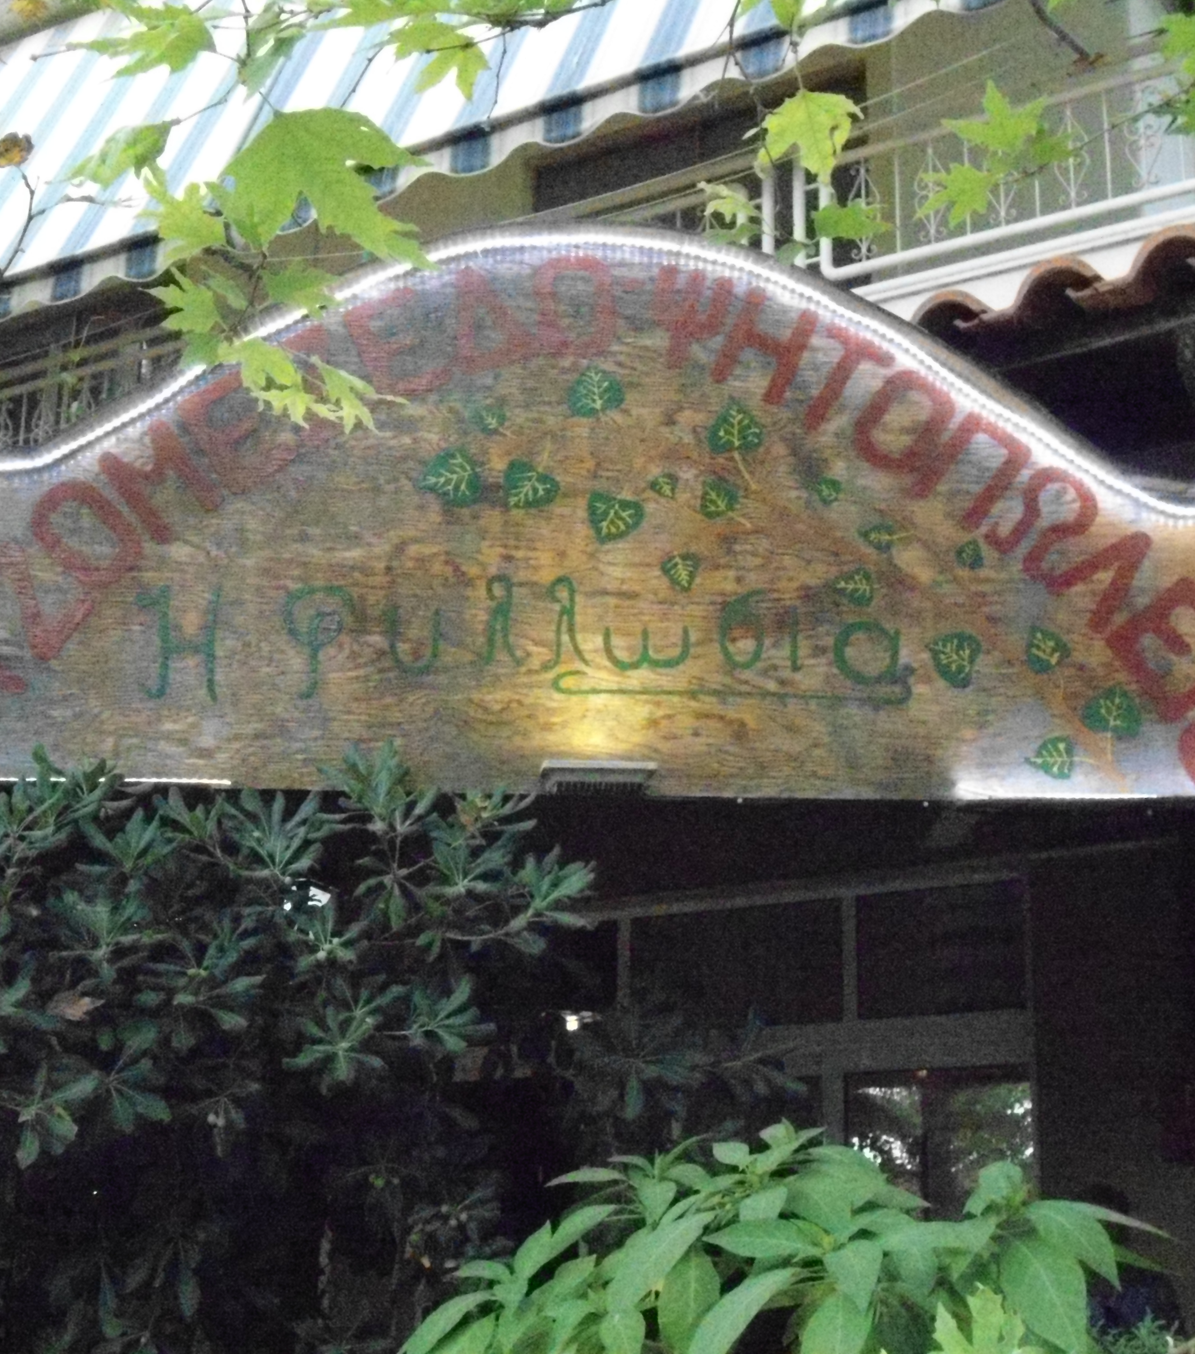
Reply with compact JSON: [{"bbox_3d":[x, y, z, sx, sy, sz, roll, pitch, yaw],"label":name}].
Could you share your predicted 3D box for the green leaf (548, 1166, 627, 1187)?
[{"bbox_3d":[-0.007,0.468,2.150,0.075,0.019,0.035,0,-12,0],"label":"green leaf"}]

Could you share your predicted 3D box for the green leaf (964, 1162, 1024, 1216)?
[{"bbox_3d":[0.373,0.480,2.150,0.056,0.052,0.035,0,-12,0],"label":"green leaf"}]

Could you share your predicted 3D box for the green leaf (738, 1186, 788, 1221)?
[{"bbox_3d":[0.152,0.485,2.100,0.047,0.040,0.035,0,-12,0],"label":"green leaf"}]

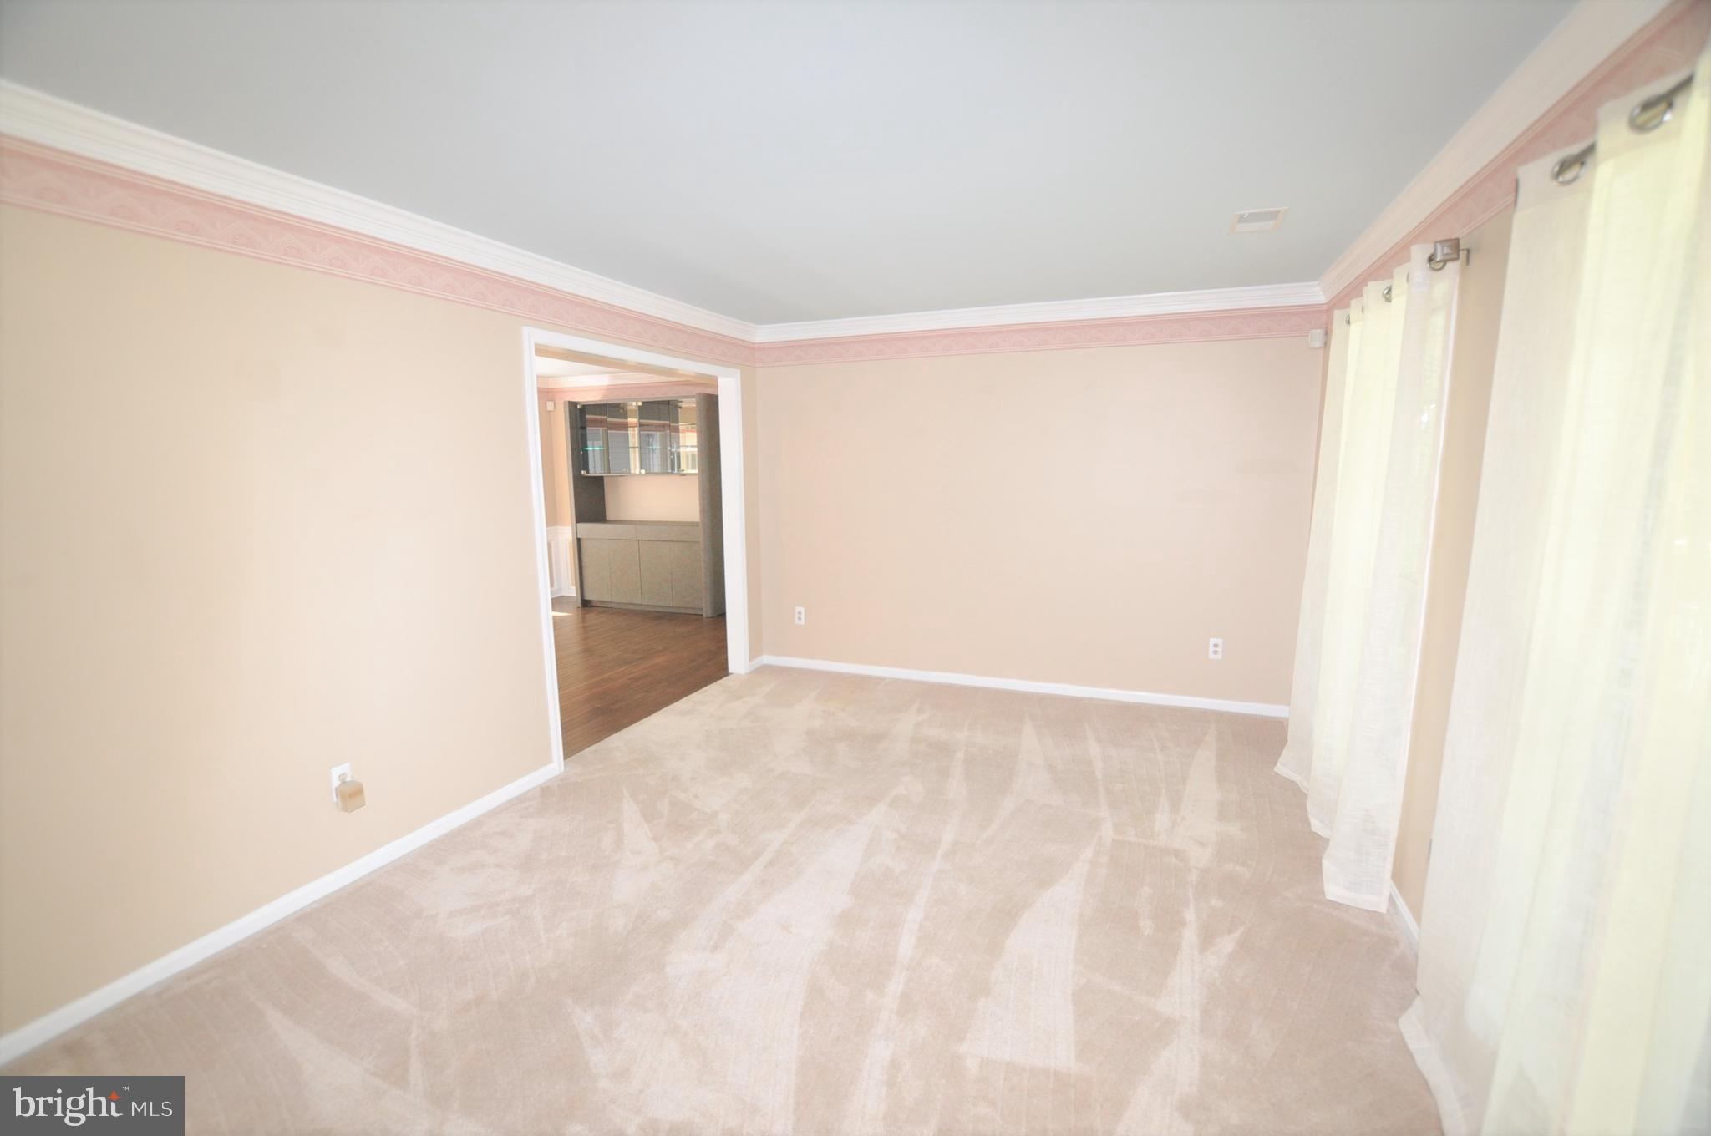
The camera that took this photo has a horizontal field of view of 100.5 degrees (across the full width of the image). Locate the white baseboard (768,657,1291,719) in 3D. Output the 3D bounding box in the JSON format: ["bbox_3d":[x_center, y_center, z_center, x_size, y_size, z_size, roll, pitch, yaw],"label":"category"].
[{"bbox_3d":[0.911,0.763,4.730,3.460,0.073,0.018,3,9,22],"label":"white baseboard"}]

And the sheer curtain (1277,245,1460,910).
[{"bbox_3d":[1.901,0.006,2.771,0.165,2.127,1.238,3,9,22],"label":"sheer curtain"}]

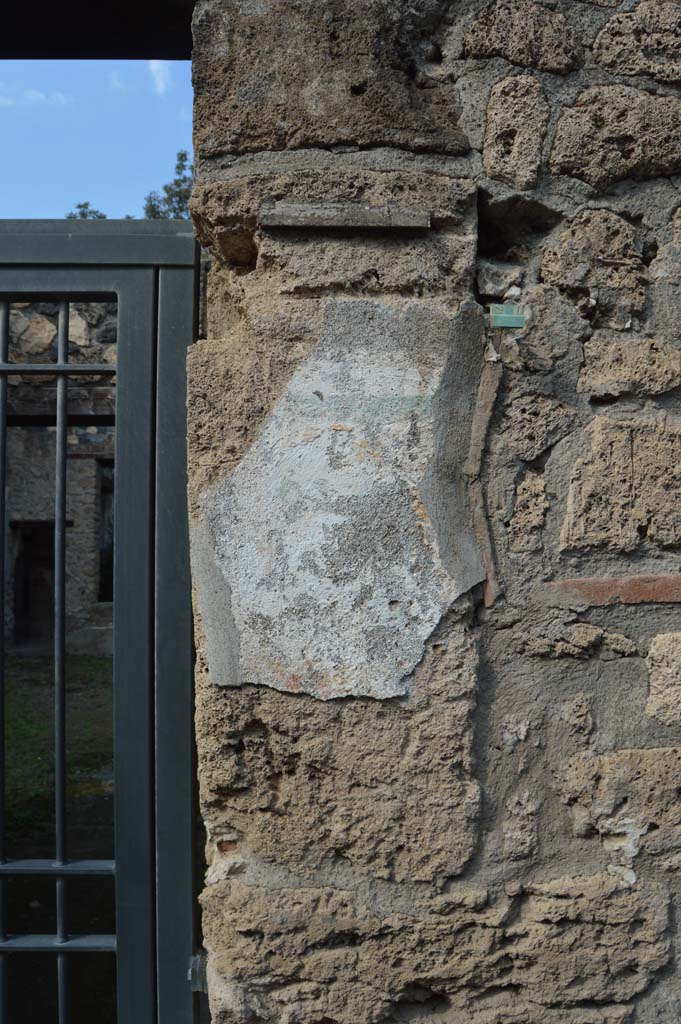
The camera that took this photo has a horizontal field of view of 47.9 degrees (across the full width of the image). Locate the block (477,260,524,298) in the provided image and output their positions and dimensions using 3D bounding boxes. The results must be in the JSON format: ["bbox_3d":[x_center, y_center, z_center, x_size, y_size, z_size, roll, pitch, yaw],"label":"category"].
[{"bbox_3d":[0.259,-0.381,1.290,0.078,0.065,0.080,1,1,-3],"label":"block"}]

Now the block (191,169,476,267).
[{"bbox_3d":[-0.018,-0.452,1.315,0.438,0.150,0.280,1,1,-3],"label":"block"}]

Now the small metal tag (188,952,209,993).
[{"bbox_3d":[-0.239,0.780,1.310,0.037,0.068,0.020,1,1,-3],"label":"small metal tag"}]

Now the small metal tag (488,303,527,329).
[{"bbox_3d":[0.266,-0.312,1.225,0.056,0.037,0.010,1,1,-3],"label":"small metal tag"}]

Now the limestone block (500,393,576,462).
[{"bbox_3d":[0.316,-0.137,1.285,0.122,0.113,0.100,1,1,-3],"label":"limestone block"}]

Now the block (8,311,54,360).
[{"bbox_3d":[-1.697,-0.967,4.310,0.252,0.274,0.220,1,1,-3],"label":"block"}]

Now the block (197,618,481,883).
[{"bbox_3d":[-0.009,0.365,1.320,0.434,0.406,0.280,1,1,-3],"label":"block"}]

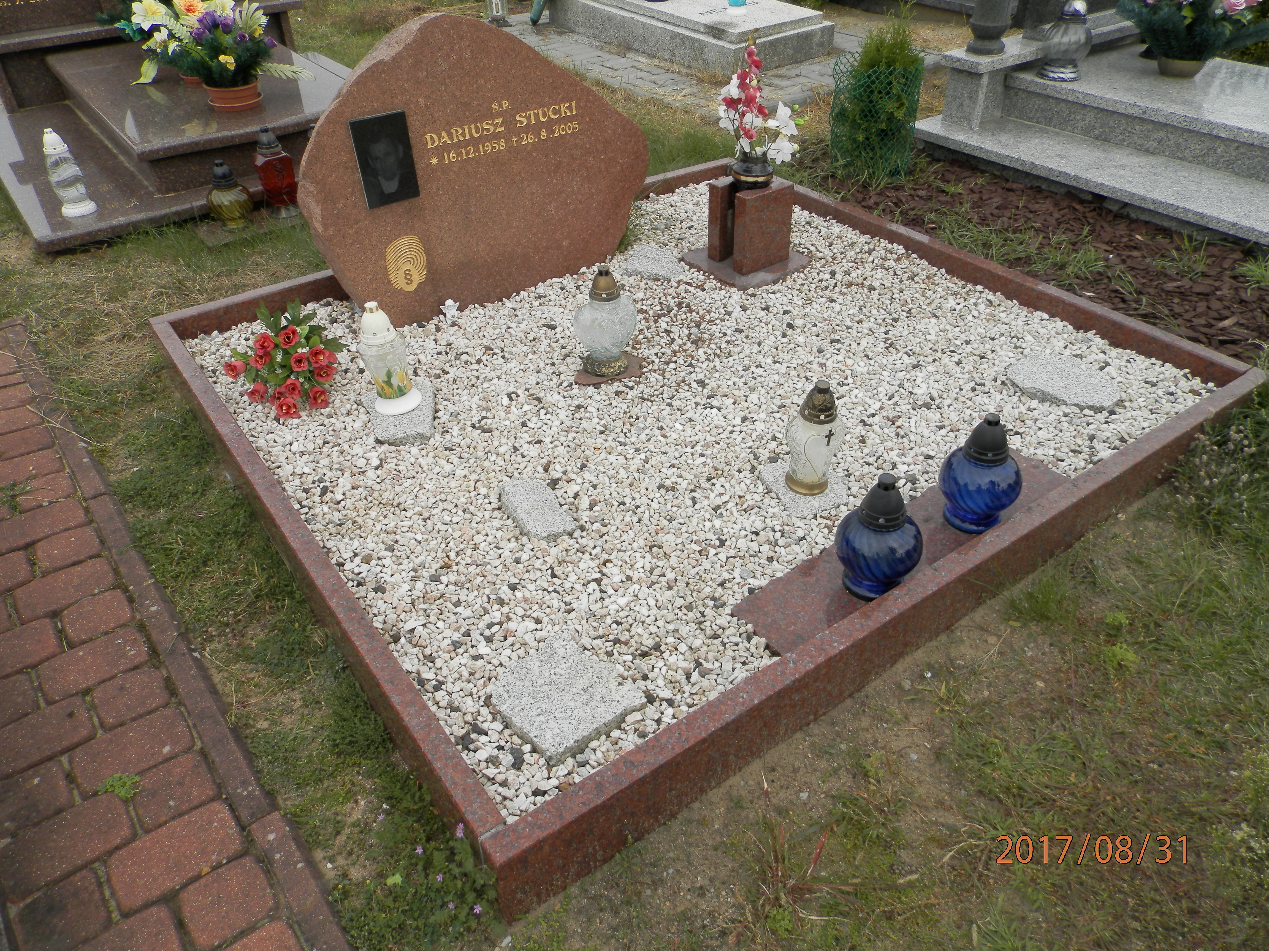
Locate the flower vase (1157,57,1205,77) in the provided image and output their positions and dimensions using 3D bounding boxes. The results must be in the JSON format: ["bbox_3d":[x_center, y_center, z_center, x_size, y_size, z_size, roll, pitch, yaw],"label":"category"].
[{"bbox_3d":[2.149,-1.626,3.595,0.180,0.093,0.180,-24,43,-27],"label":"flower vase"}]

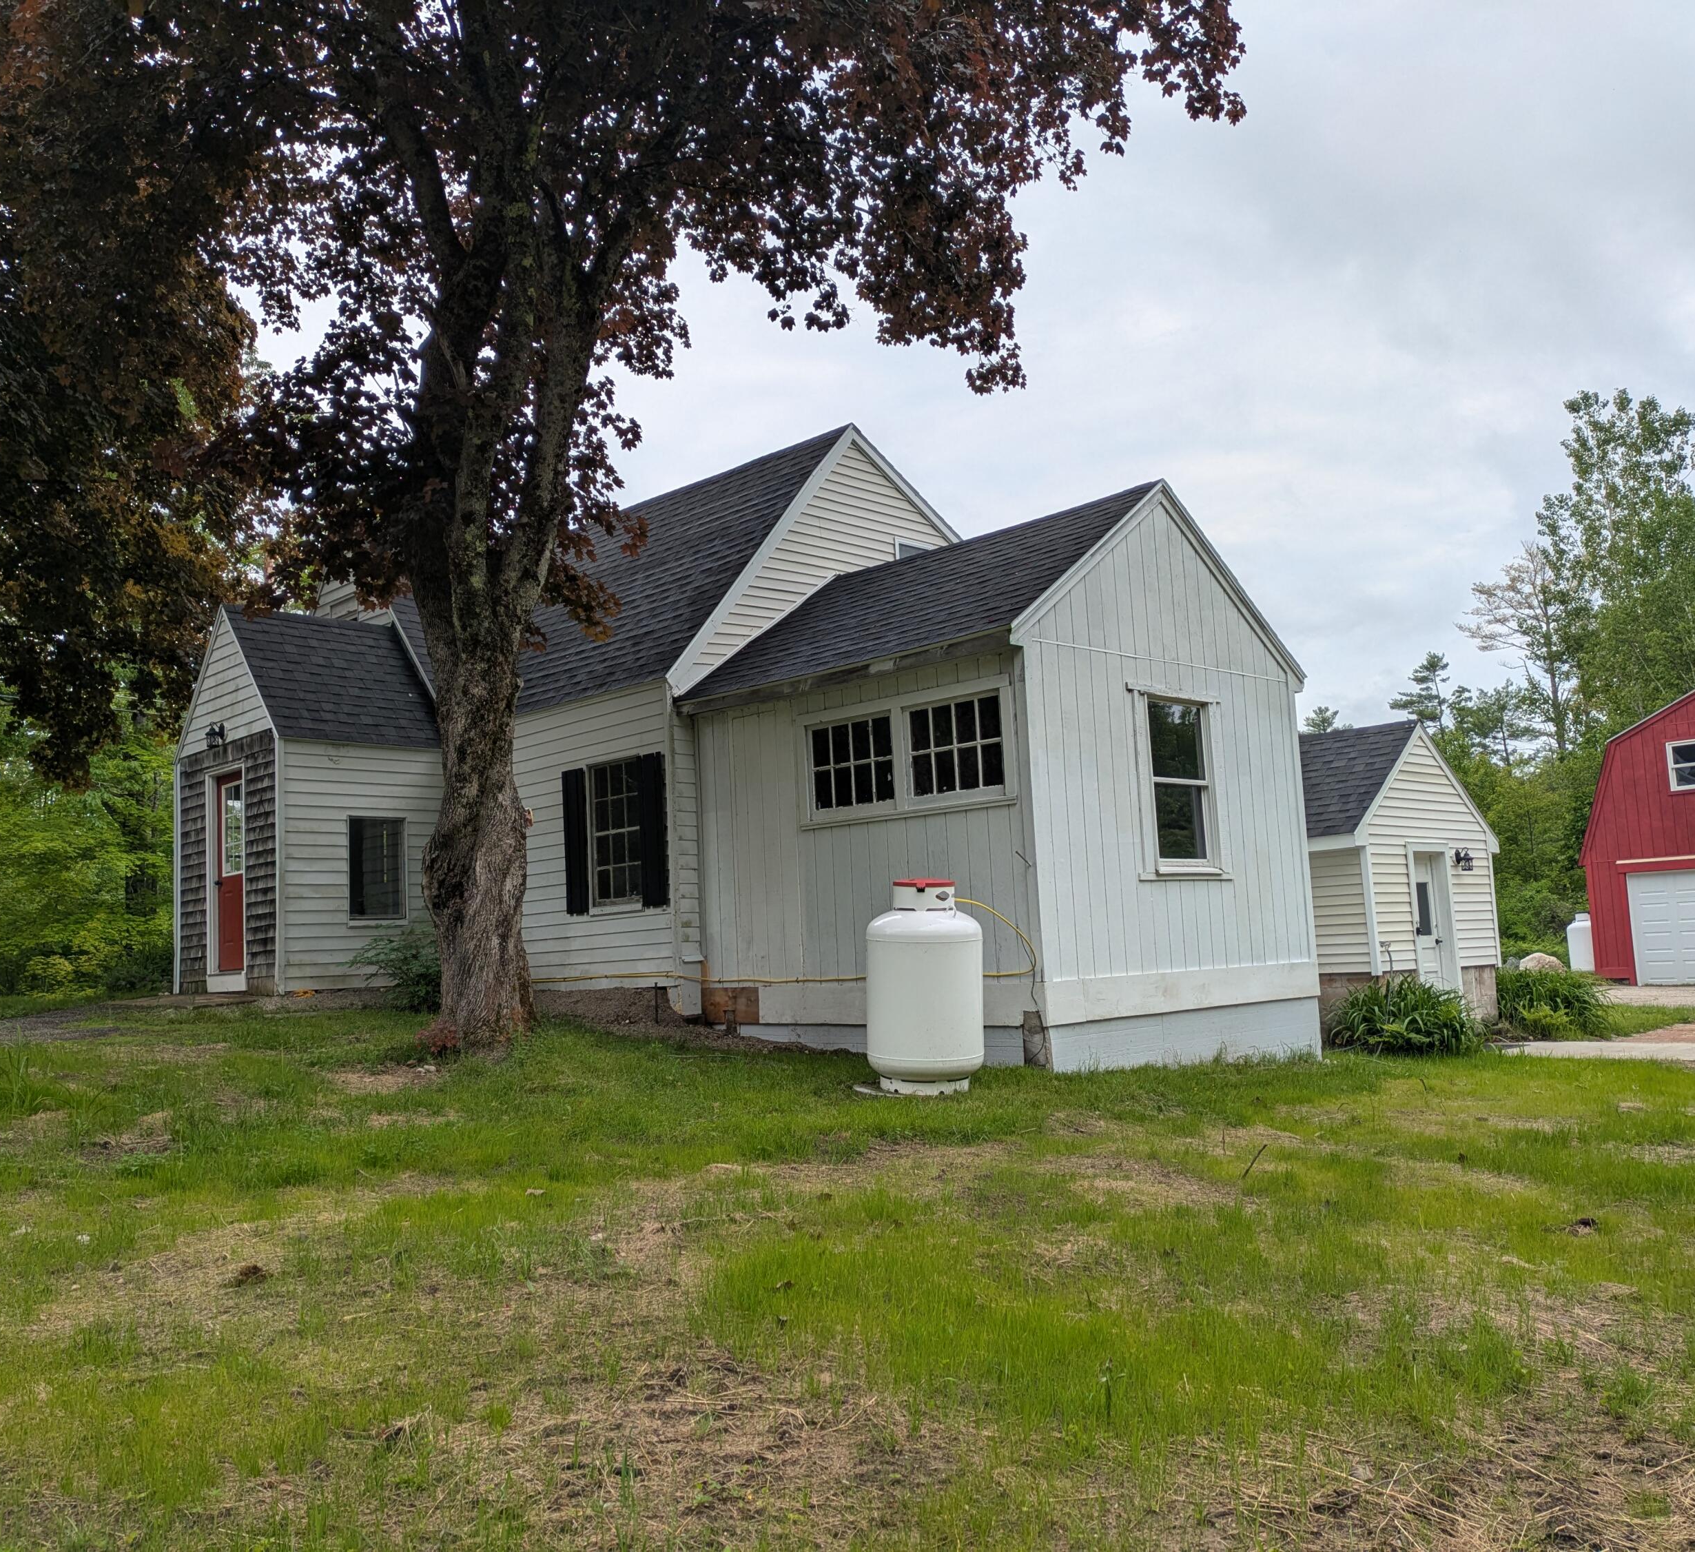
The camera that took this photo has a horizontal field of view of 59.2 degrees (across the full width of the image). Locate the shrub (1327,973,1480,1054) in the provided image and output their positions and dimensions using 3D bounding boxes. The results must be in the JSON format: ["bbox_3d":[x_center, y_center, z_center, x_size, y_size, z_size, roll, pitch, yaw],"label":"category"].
[{"bbox_3d":[5.118,2.160,13.785,1.350,0.680,1.200,-5,-7,20],"label":"shrub"}]

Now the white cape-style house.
[{"bbox_3d":[-1.184,-0.127,16.537,12.161,6.314,9.470,-9,-9,44],"label":"white cape-style house"}]

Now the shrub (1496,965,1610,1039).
[{"bbox_3d":[7.405,2.338,15.842,1.250,0.750,1.200,-5,-7,24],"label":"shrub"}]

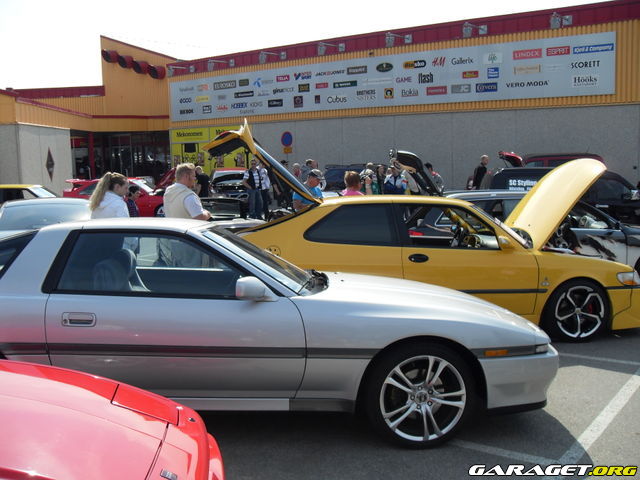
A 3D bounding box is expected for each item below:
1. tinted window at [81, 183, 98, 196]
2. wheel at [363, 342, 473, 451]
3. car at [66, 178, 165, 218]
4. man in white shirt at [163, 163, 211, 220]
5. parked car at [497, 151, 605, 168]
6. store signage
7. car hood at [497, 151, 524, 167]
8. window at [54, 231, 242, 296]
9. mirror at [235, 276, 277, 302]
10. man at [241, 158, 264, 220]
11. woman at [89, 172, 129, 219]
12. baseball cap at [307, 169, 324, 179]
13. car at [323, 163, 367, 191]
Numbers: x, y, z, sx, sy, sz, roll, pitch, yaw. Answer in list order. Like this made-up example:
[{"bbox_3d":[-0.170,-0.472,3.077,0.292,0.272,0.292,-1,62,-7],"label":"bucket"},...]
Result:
[{"bbox_3d":[-6.599,-1.473,18.154,0.750,0.400,0.080,1,-13,12],"label":"tinted window"},{"bbox_3d":[0.571,0.875,3.629,0.625,0.625,0.220,-1,7,-3],"label":"wheel"},{"bbox_3d":[-5.427,-1.172,18.653,4.200,1.420,1.740,1,7,12],"label":"car"},{"bbox_3d":[-1.390,0.051,6.612,0.420,1.710,0.500,-5,8,-28],"label":"man in white shirt"},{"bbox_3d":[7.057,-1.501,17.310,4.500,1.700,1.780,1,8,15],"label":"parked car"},{"bbox_3d":[0.830,-5.857,24.124,19.435,1.791,0.080,5,9,36],"label":"store signage"},{"bbox_3d":[4.783,-1.998,15.700,0.800,0.500,1.200,2,8,20],"label":"car hood"},{"bbox_3d":[-0.945,0.137,3.579,1.079,0.358,0.070,-1,-17,2],"label":"window"},{"bbox_3d":[-0.385,0.293,3.720,0.230,0.140,0.200,0,8,4],"label":"mirror"},{"bbox_3d":[-1.660,-1.173,15.914,0.540,1.740,0.360,-5,9,-32],"label":"man"},{"bbox_3d":[-2.092,0.127,6.355,0.380,1.610,0.460,-3,8,-20],"label":"woman"},{"bbox_3d":[-0.068,-0.907,8.600,0.270,0.140,0.180,19,12,12],"label":"baseball cap"},{"bbox_3d":[2.119,-1.344,18.103,4.400,1.620,1.800,2,8,25],"label":"car"}]

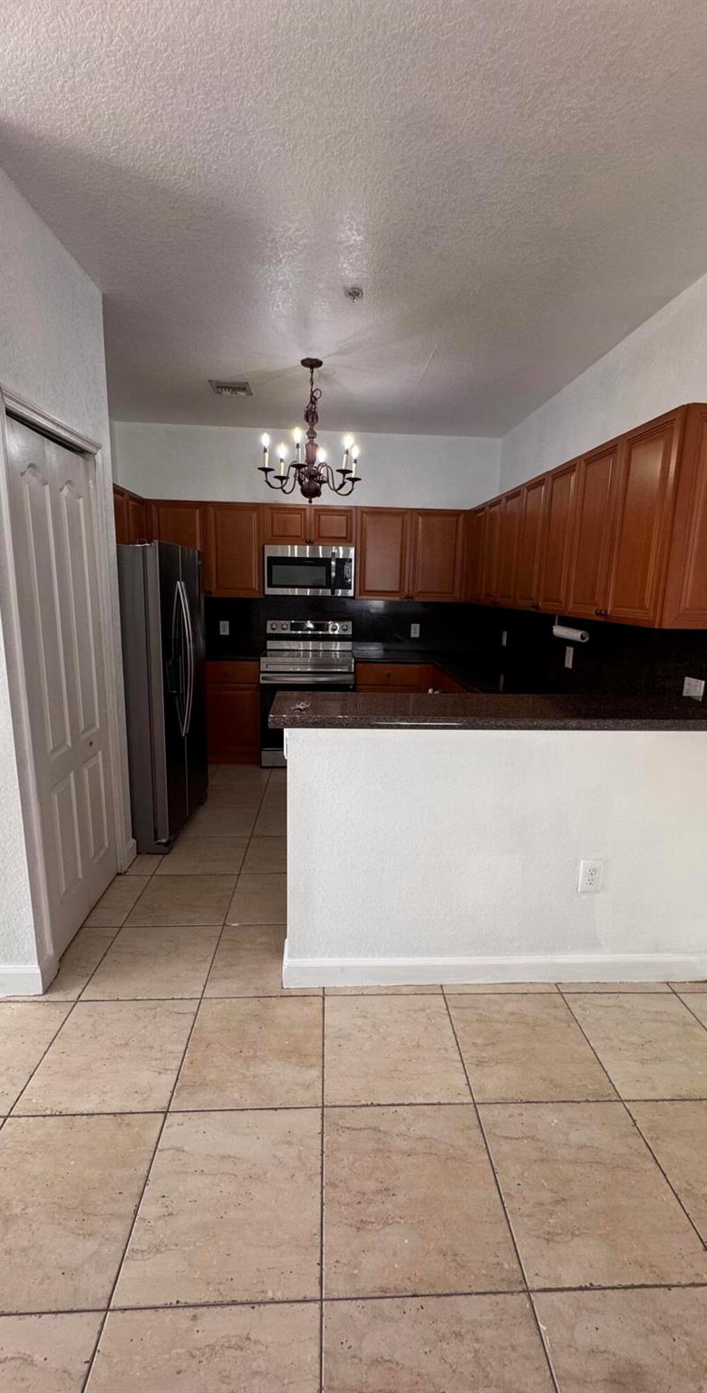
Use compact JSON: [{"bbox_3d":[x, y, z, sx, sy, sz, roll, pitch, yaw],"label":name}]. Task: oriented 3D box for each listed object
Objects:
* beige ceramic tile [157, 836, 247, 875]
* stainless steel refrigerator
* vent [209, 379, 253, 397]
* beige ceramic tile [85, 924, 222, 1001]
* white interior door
[{"bbox_3d":[-0.845,0.904,3.210,0.453,0.010,0.453,1,12,-3],"label":"beige ceramic tile"},{"bbox_3d":[-1.415,-0.047,3.466,0.850,1.730,0.900,1,12,-3],"label":"stainless steel refrigerator"},{"bbox_3d":[-0.827,-2.090,3.825,0.262,0.020,0.292,1,12,-3],"label":"vent"},{"bbox_3d":[-0.802,1.084,2.310,0.451,0.010,0.451,1,12,-3],"label":"beige ceramic tile"},{"bbox_3d":[-1.220,-0.005,2.426,0.035,2.040,0.700,1,12,-3],"label":"white interior door"}]

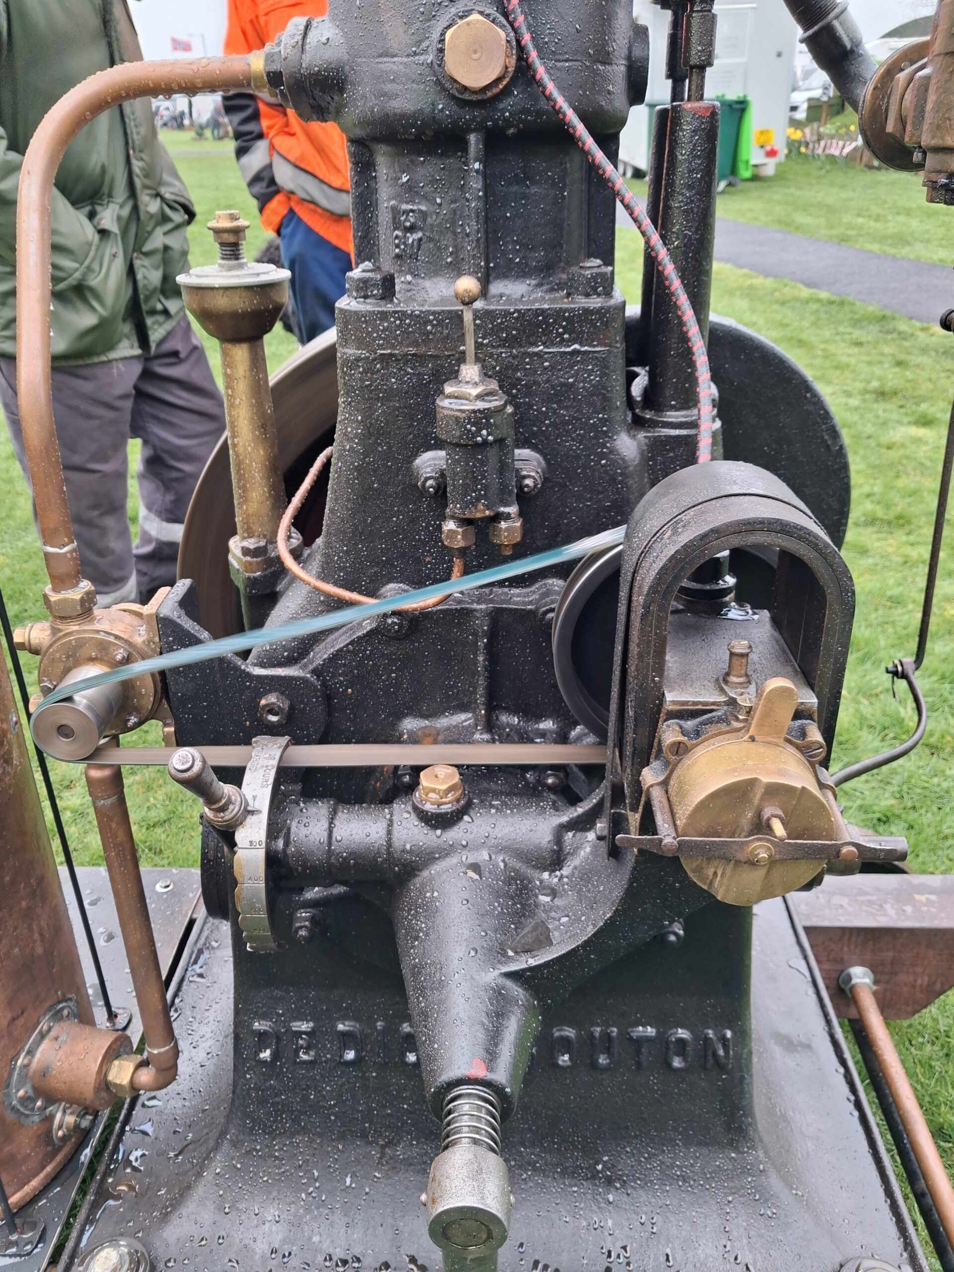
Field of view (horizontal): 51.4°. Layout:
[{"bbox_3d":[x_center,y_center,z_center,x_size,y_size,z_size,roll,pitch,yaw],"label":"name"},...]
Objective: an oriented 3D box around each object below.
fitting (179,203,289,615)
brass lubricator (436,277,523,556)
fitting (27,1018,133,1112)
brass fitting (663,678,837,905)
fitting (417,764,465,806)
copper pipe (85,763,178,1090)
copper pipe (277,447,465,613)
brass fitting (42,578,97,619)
[{"bbox_3d":[-0.166,-0.151,0.727,0.081,0.296,0.081,0,29,1],"label":"fitting"},{"bbox_3d":[0.002,-0.131,0.621,0.055,0.180,0.049,0,29,1],"label":"brass lubricator"},{"bbox_3d":[-0.356,0.379,0.883,0.068,0.061,0.061,5,29,9],"label":"fitting"},{"bbox_3d":[0.124,0.072,0.457,0.075,0.111,0.044,0,29,1],"label":"brass fitting"},{"bbox_3d":[-0.021,0.087,0.586,0.028,0.012,0.028,0,29,0],"label":"fitting"},{"bbox_3d":[-0.280,0.238,0.799,0.049,0.348,0.030,-4,29,-7],"label":"copper pipe"},{"bbox_3d":[-0.071,-0.092,0.754,0.136,0.066,0.228,0,29,1],"label":"copper pipe"},{"bbox_3d":[-0.274,-0.028,0.664,0.035,0.018,0.032,0,29,0],"label":"brass fitting"}]

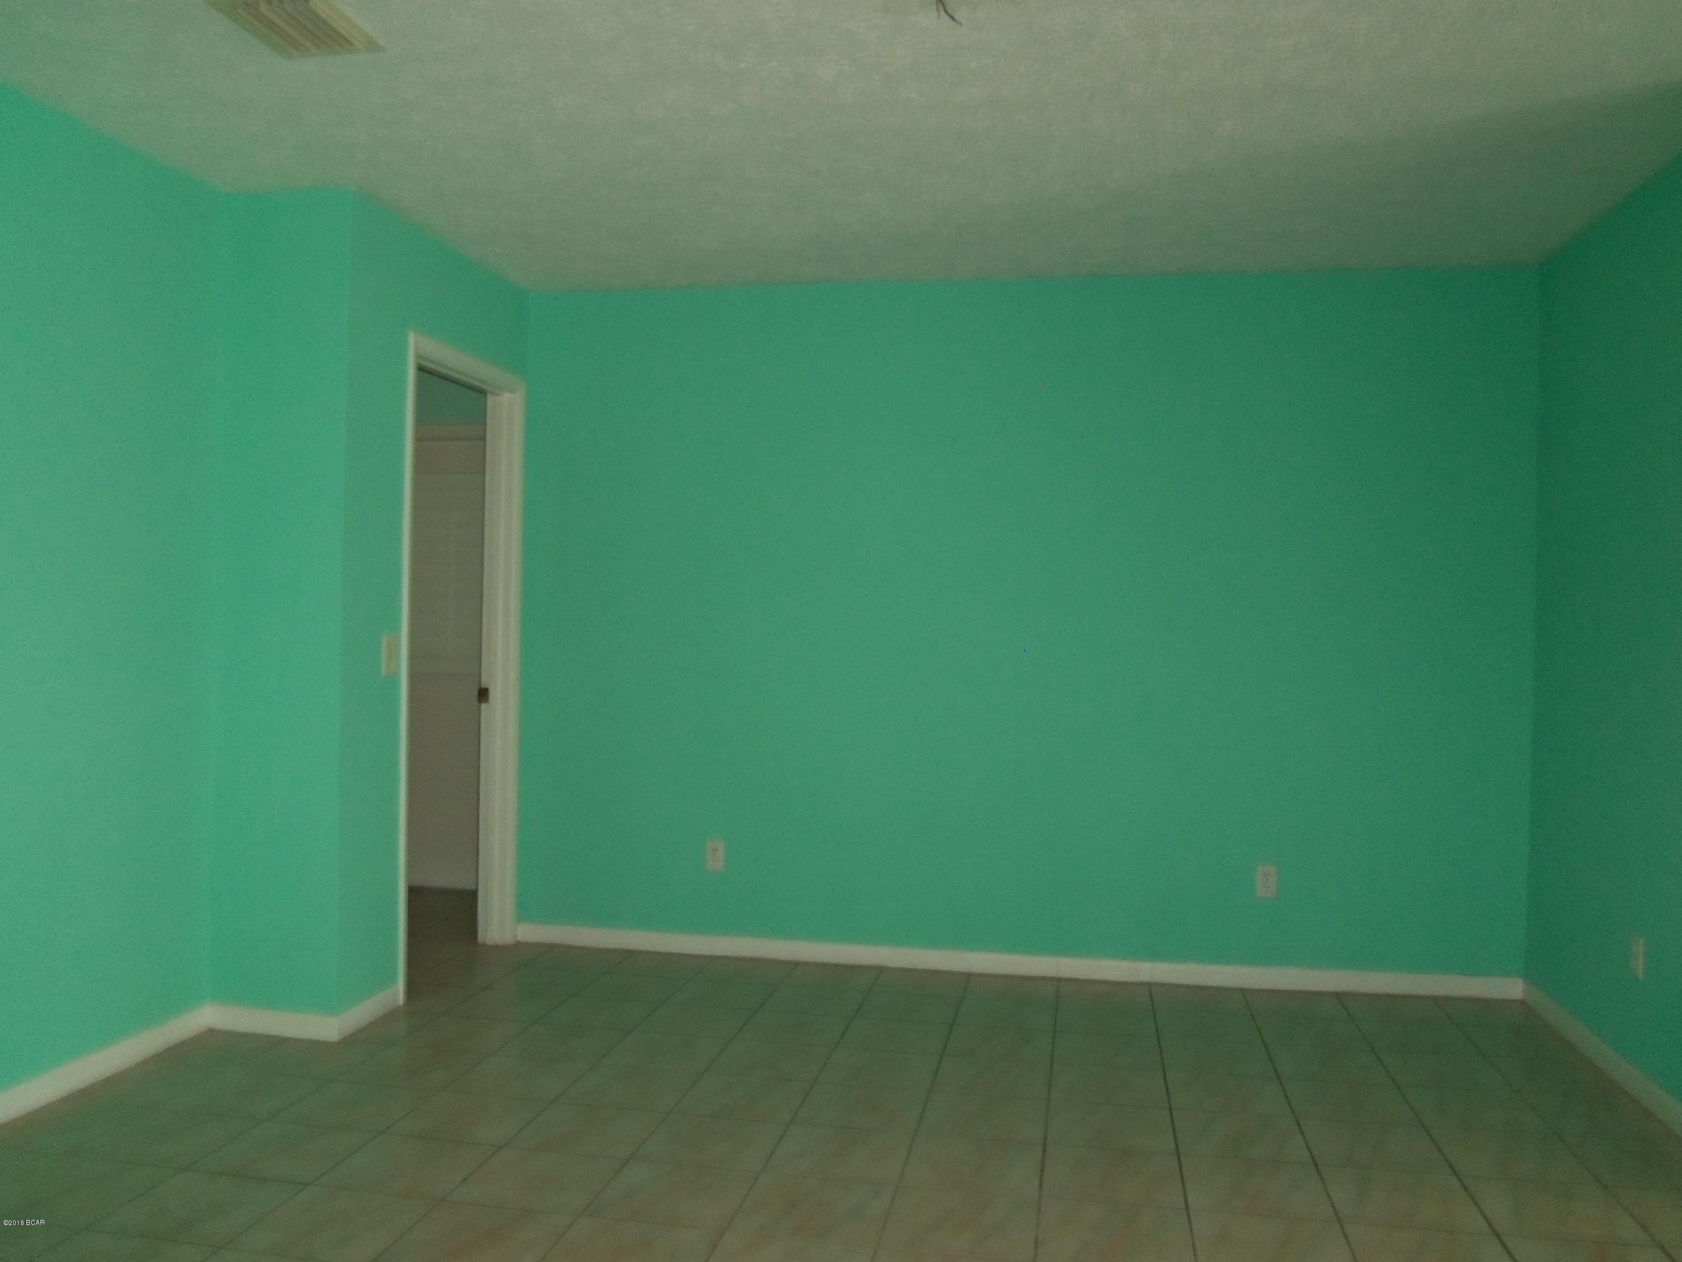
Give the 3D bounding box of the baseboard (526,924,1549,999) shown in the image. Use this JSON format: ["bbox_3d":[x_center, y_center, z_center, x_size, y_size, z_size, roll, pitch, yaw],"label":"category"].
[{"bbox_3d":[0.532,1.163,4.802,3.539,0.075,0.017,1,0,10],"label":"baseboard"}]

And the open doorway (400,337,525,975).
[{"bbox_3d":[-1.334,0.117,4.680,0.140,2.100,0.895,1,0,10],"label":"open doorway"}]

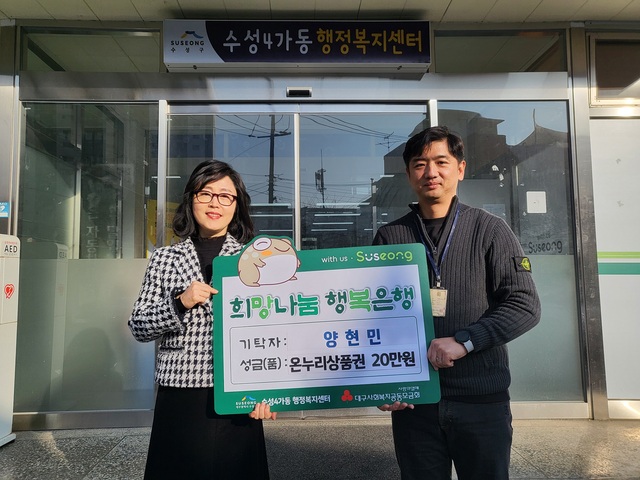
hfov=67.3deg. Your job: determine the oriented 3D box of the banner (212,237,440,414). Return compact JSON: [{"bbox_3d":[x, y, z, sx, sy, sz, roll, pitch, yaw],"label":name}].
[{"bbox_3d":[0.008,0.247,1.534,0.693,0.556,0.015,-4,-12,2],"label":"banner"}]

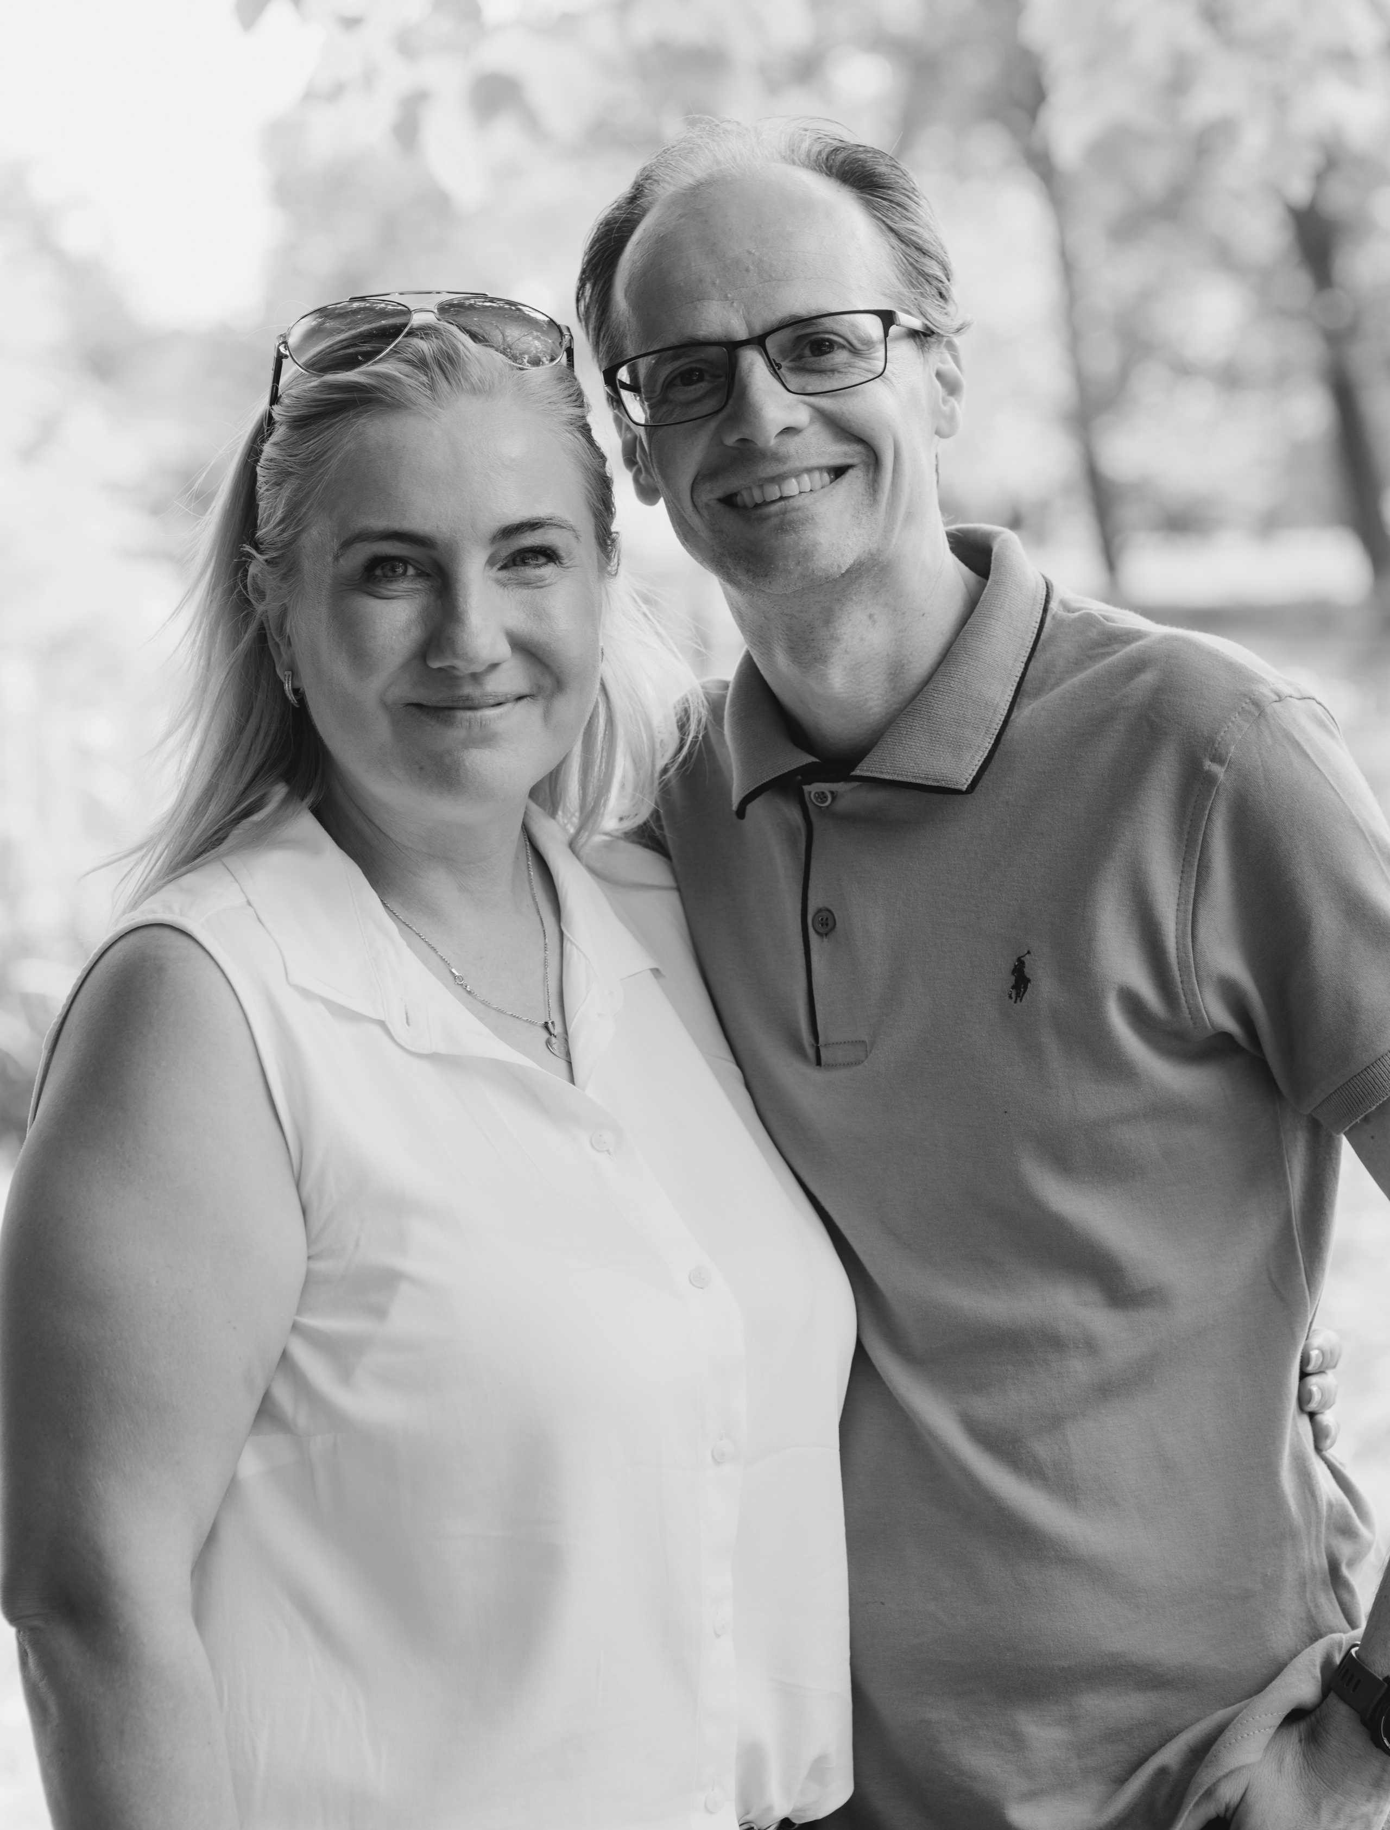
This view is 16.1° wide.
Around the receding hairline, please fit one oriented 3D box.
[{"bbox_3d":[0.031,-0.311,2.355,0.145,0.100,0.085,-12,-5,2],"label":"receding hairline"}]

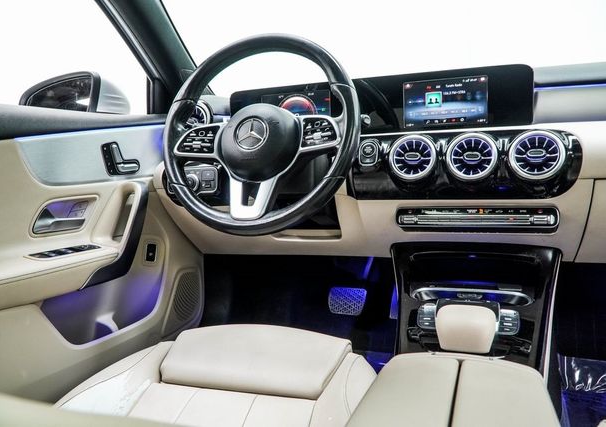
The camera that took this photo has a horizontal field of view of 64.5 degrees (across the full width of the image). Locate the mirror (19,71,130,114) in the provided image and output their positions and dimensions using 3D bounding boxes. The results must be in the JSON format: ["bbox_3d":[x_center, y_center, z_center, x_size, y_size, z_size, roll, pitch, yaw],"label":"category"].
[{"bbox_3d":[-0.520,-0.244,1.144,0.235,0.150,0.135,-1,11,15],"label":"mirror"}]

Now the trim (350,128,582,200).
[{"bbox_3d":[0.290,-0.091,0.906,0.410,0.130,0.060,0,7,20],"label":"trim"}]

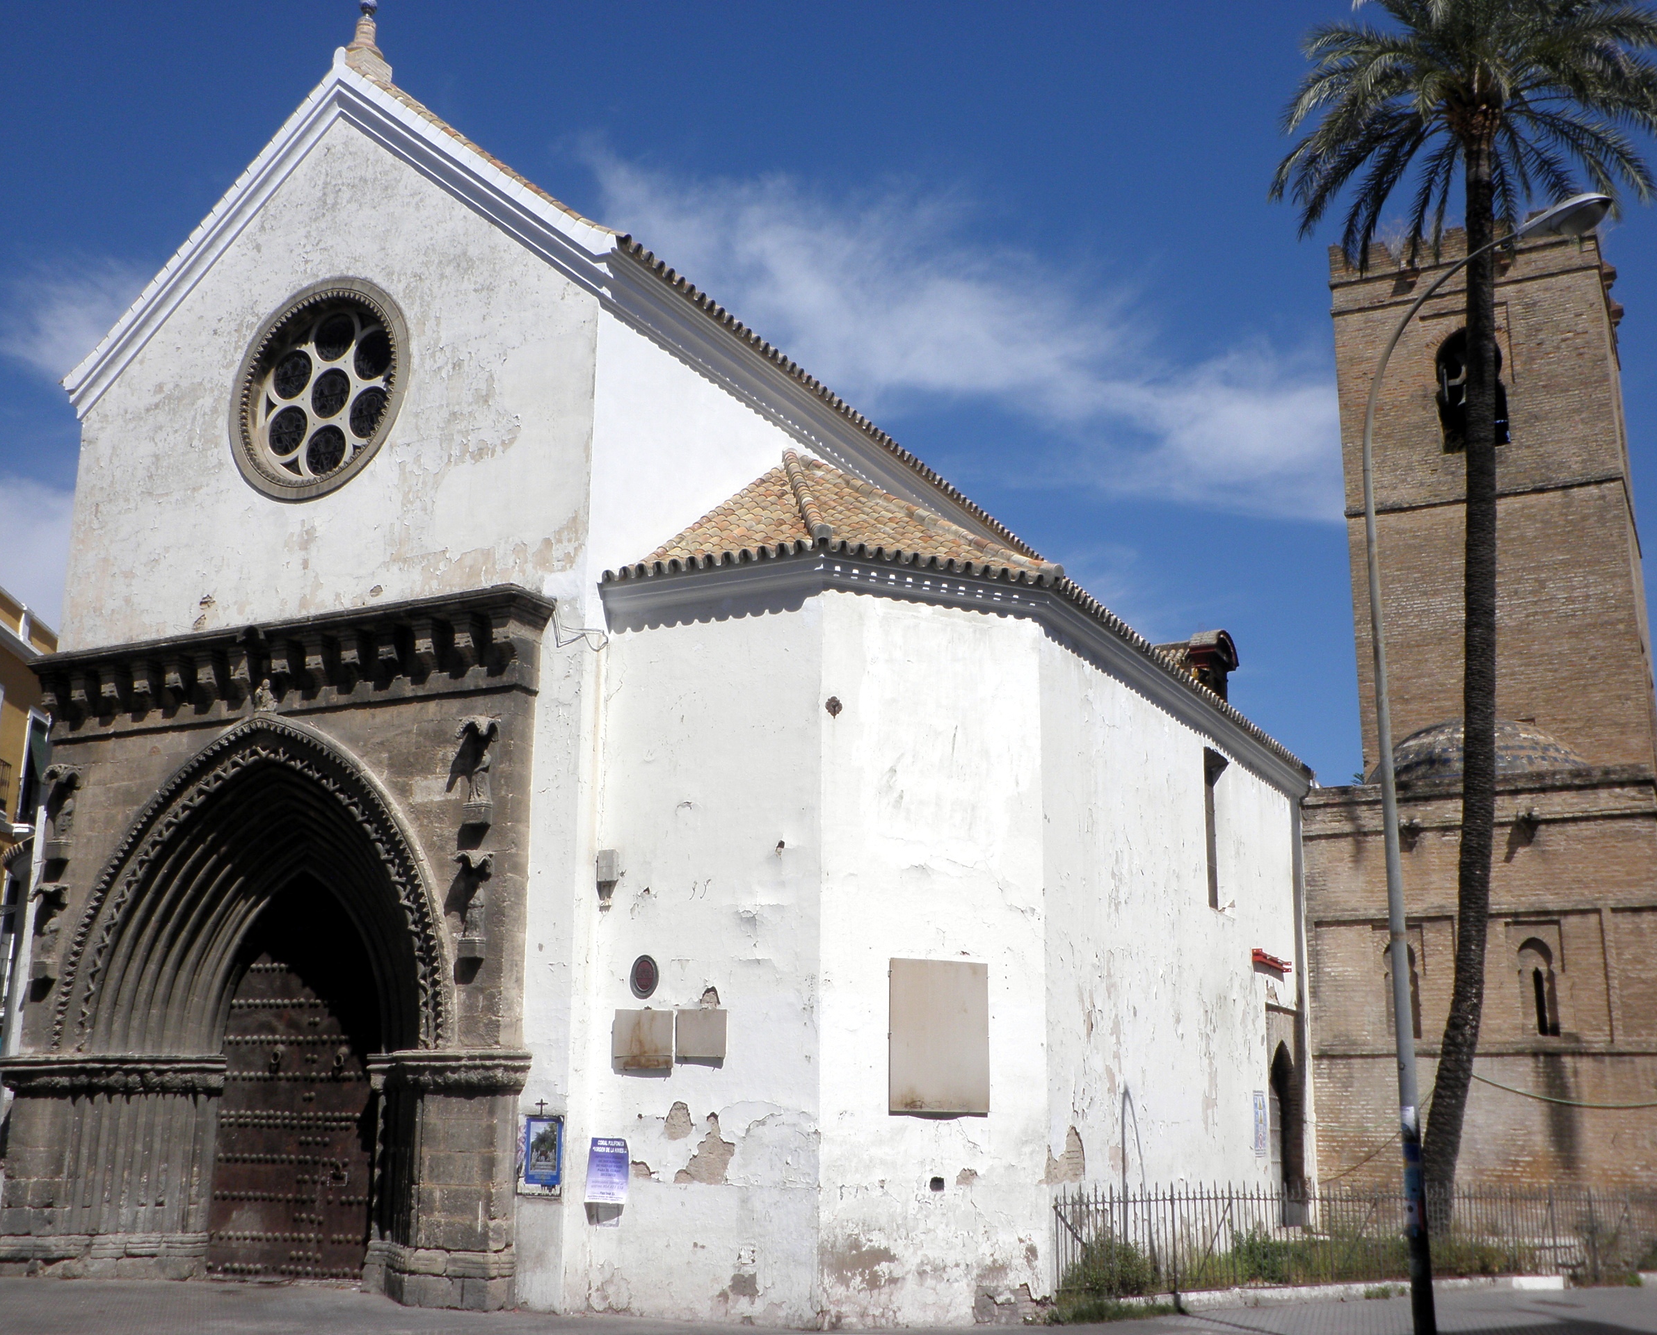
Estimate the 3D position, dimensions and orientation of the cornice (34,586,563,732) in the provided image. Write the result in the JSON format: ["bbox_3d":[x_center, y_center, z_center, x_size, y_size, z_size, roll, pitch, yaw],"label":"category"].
[{"bbox_3d":[-6.589,0.082,21.452,7.735,1.040,0.650,-7,-15,27],"label":"cornice"}]

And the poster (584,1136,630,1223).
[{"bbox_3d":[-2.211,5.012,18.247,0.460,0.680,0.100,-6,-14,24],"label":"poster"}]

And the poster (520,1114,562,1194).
[{"bbox_3d":[-2.911,4.936,18.722,0.530,0.780,0.040,-7,-15,27],"label":"poster"}]

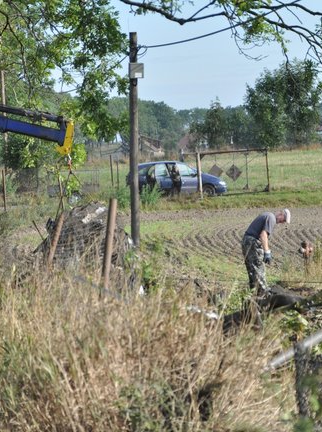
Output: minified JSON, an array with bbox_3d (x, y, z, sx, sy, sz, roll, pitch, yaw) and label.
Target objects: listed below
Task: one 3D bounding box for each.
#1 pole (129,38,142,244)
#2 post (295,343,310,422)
[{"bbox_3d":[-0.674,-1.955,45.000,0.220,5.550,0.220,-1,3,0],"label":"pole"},{"bbox_3d":[1.440,1.682,18.000,0.095,0.880,0.095,-3,3,0],"label":"post"}]

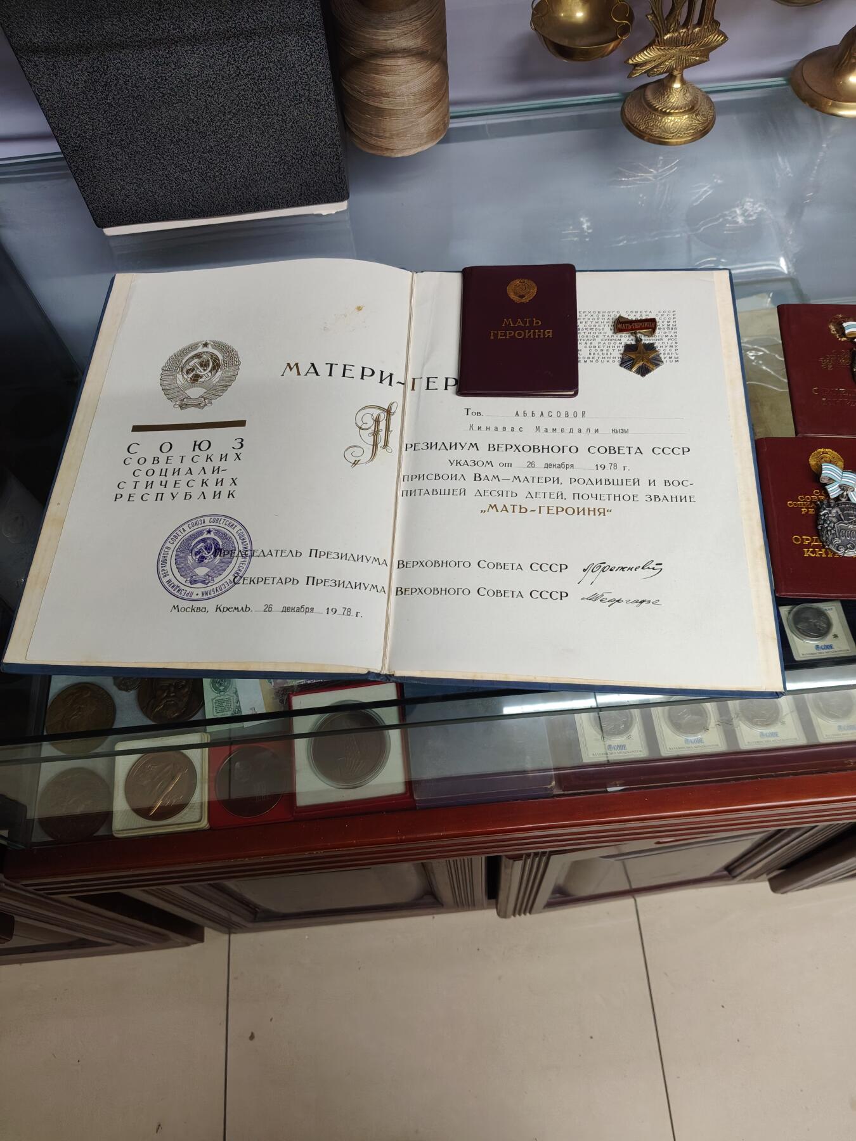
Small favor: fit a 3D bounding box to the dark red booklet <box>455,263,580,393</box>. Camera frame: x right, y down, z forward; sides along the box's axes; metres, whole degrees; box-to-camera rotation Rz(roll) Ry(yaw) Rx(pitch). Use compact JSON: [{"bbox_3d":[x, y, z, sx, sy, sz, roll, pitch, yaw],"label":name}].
[{"bbox_3d":[0.058,-0.155,0.551,0.075,0.007,0.101,1,65,4],"label":"dark red booklet"}]

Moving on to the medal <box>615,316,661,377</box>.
[{"bbox_3d":[0.133,-0.142,0.541,0.029,0.005,0.047,-2,65,3],"label":"medal"}]

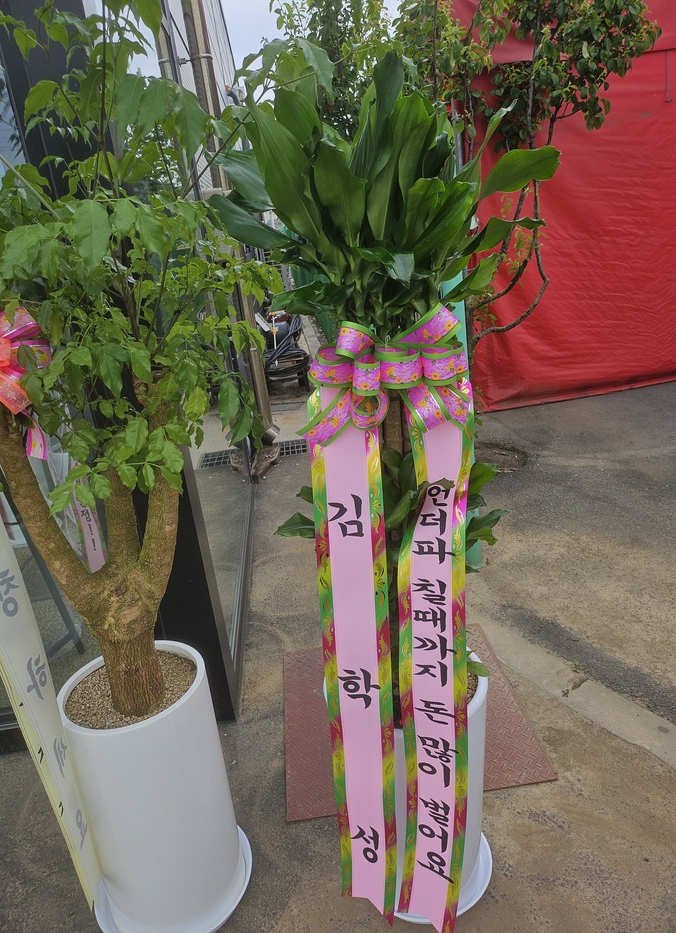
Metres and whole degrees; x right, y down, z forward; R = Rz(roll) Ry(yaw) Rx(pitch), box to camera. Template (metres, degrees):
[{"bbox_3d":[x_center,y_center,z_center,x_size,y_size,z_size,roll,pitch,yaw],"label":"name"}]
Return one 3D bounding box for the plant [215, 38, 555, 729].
[{"bbox_3d":[0.120,-0.050,1.208,0.560,1.220,0.520,-7,20,0],"label":"plant"}]

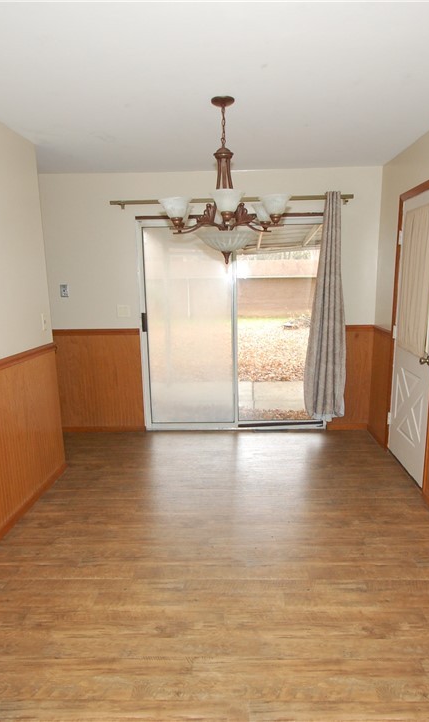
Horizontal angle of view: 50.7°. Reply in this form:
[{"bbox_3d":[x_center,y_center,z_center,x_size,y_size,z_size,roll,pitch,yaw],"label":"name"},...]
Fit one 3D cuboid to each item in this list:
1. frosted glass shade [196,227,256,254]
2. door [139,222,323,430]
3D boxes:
[{"bbox_3d":[0.072,-0.665,2.540,0.335,0.125,0.335,0,11,4],"label":"frosted glass shade"},{"bbox_3d":[0.197,-0.304,4.301,1.790,2.020,0.100,0,11,3],"label":"door"}]

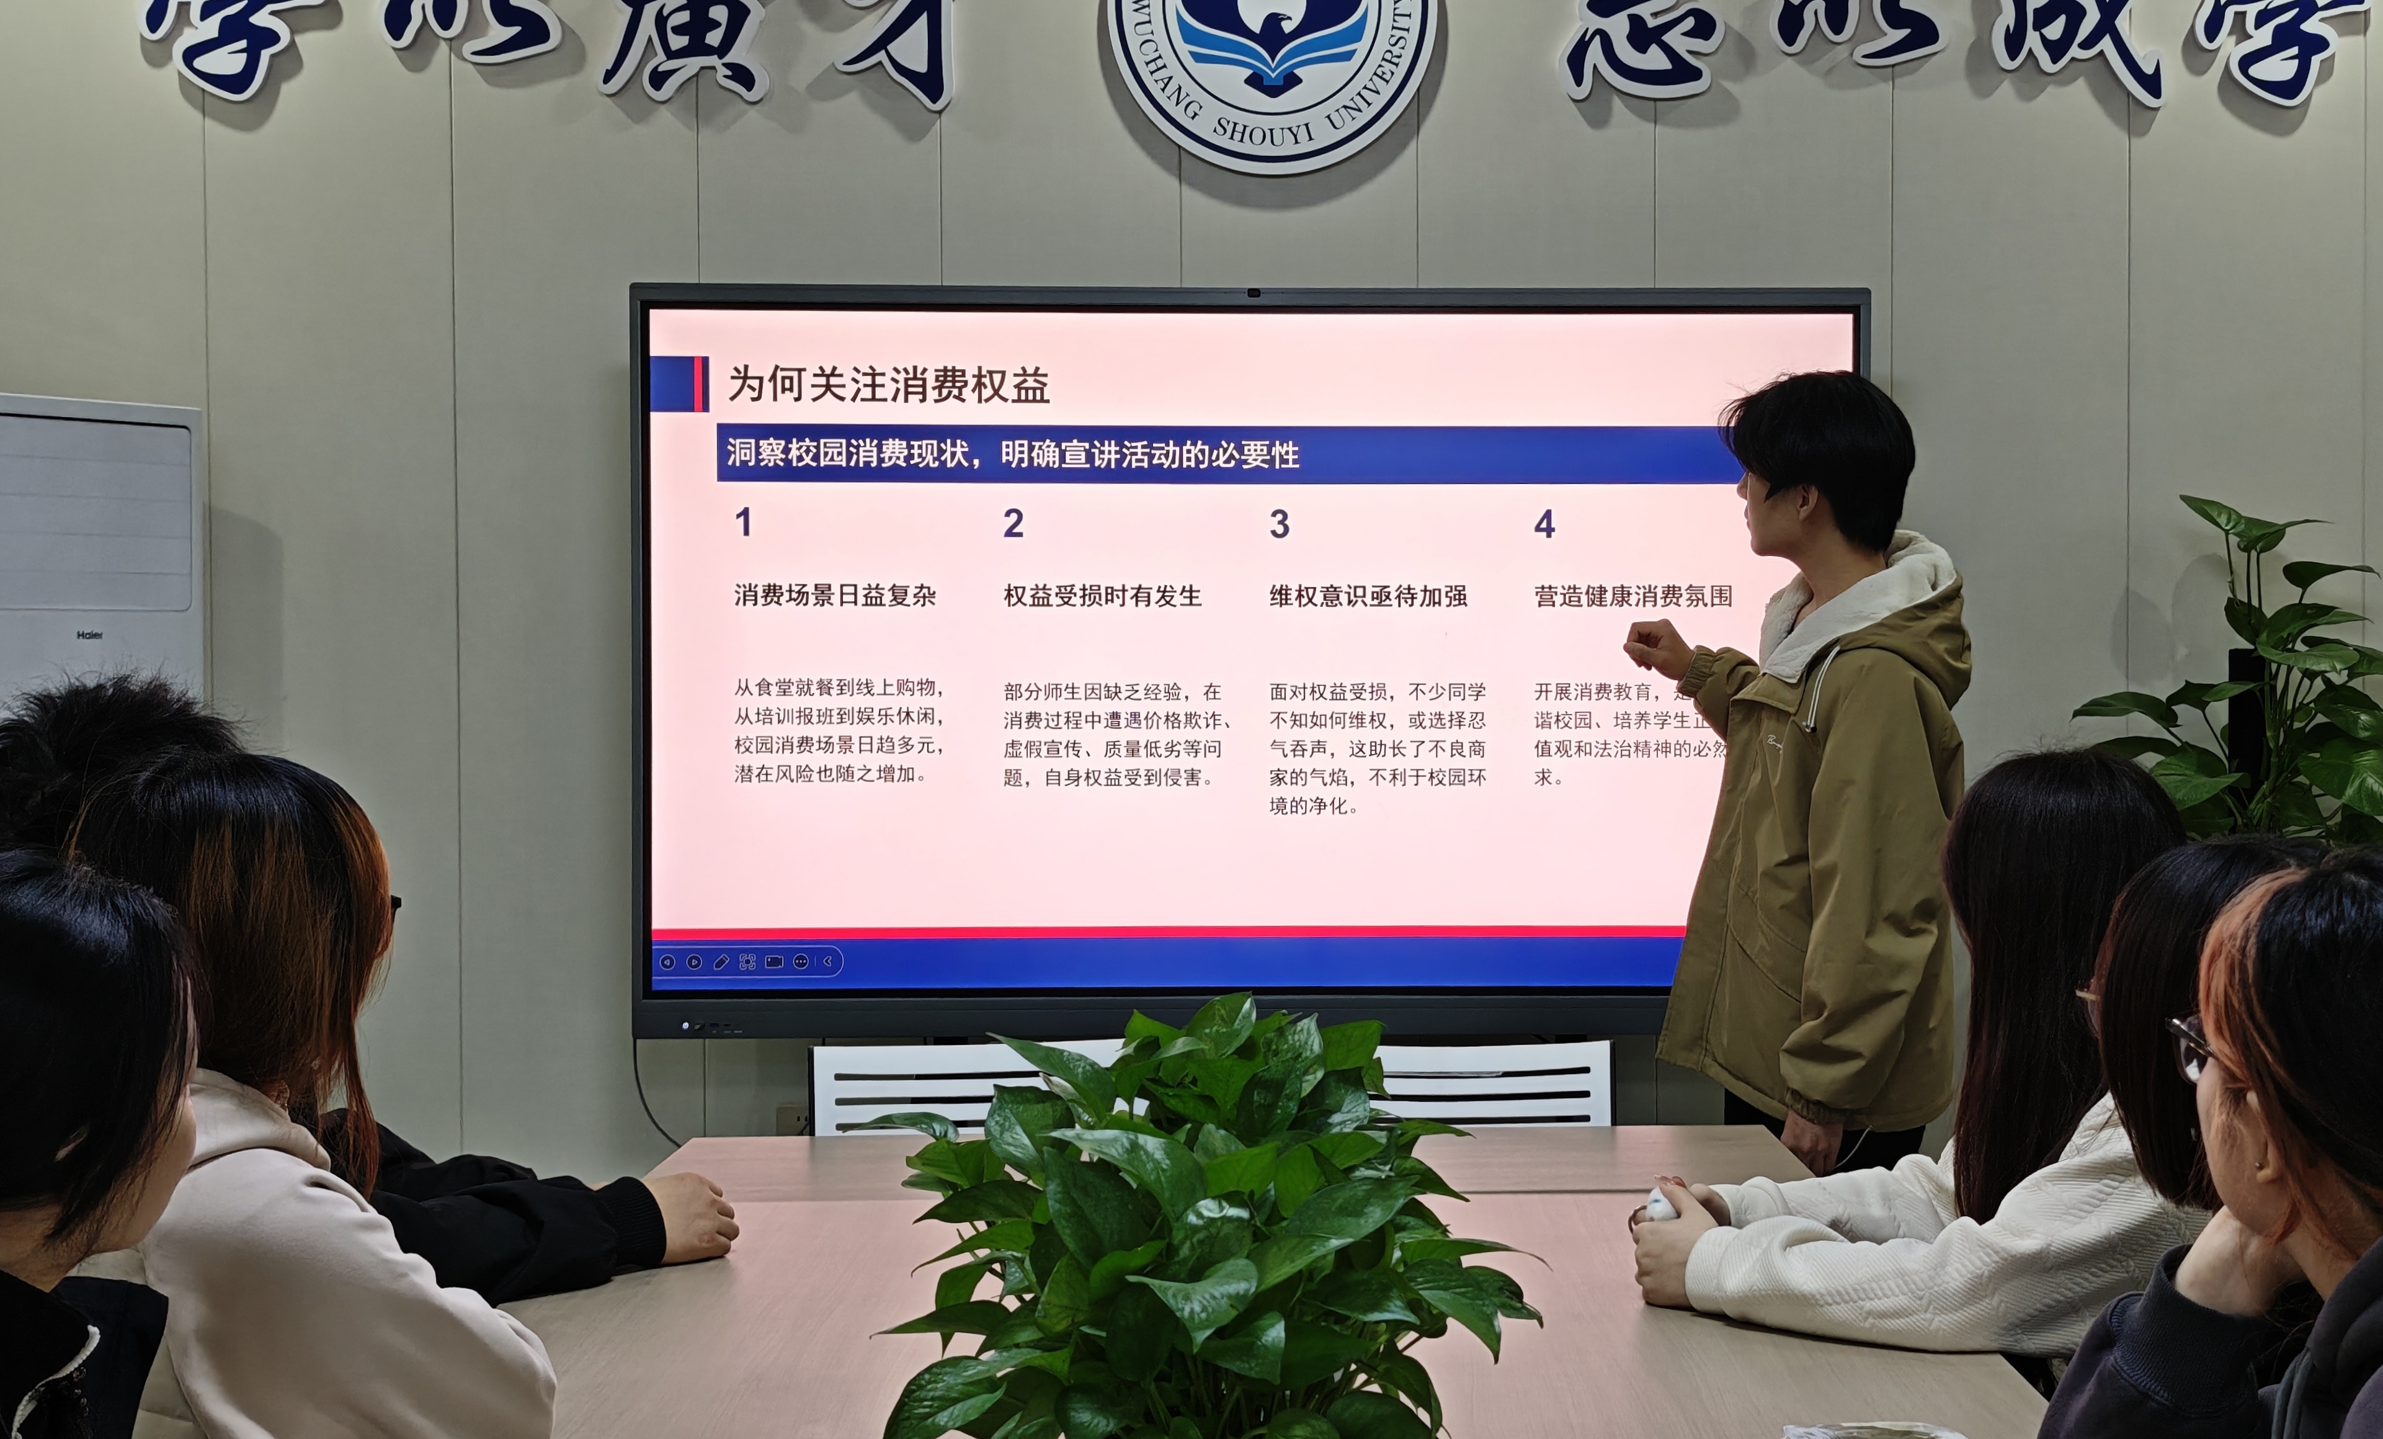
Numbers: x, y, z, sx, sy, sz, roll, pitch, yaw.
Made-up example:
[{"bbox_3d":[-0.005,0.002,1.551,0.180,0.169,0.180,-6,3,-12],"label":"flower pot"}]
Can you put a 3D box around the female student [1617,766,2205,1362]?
[{"bbox_3d":[0.770,0.660,2.935,0.720,1.260,0.520,1,2,26],"label":"female student"}]

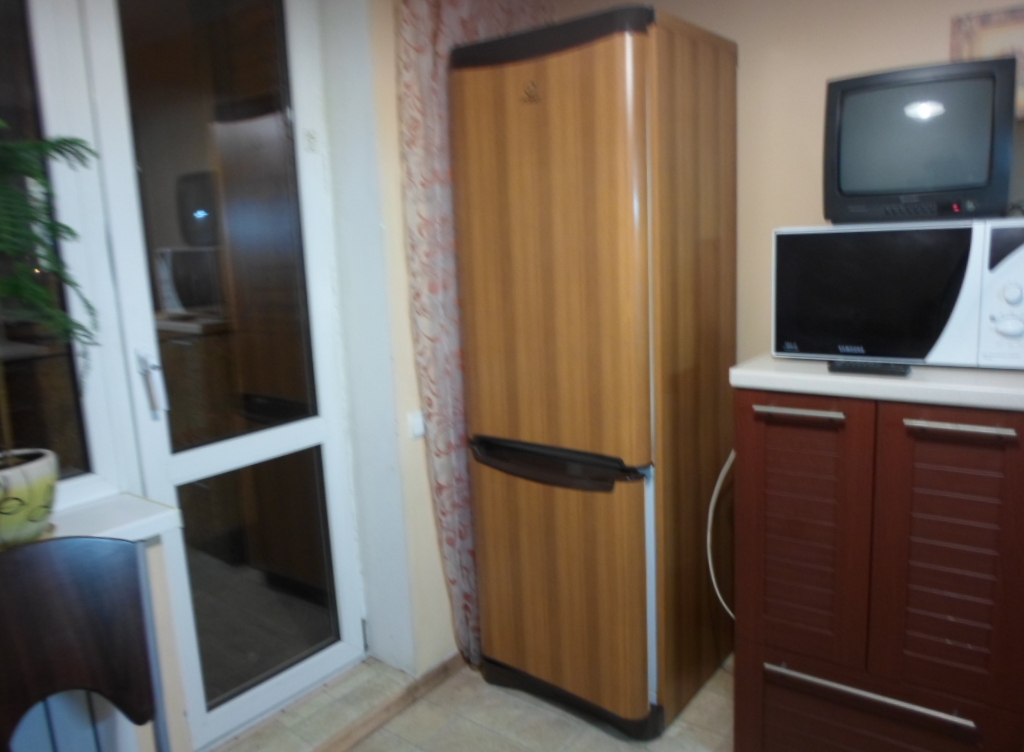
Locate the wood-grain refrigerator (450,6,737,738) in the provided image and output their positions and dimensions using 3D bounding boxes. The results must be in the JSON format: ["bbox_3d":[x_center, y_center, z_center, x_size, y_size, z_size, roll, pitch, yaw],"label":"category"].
[{"bbox_3d":[0.258,0.010,2.189,0.605,1.845,0.595,6,14,40],"label":"wood-grain refrigerator"}]

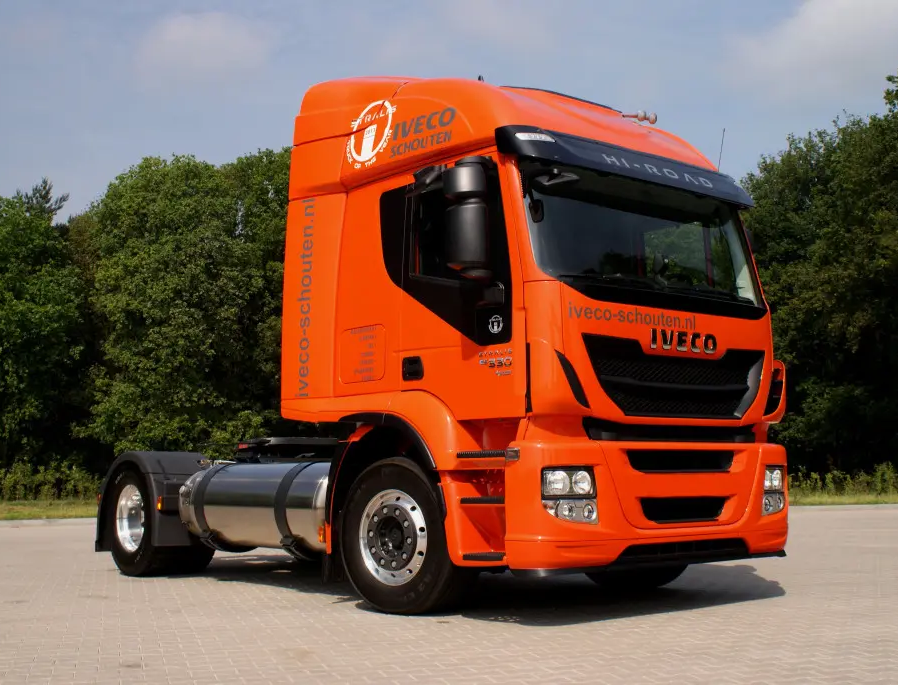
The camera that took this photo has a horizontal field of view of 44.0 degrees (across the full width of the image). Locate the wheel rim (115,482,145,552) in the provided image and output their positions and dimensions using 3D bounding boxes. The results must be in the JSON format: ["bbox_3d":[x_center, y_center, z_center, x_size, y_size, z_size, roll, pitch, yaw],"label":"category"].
[{"bbox_3d":[-2.761,1.587,10.017,0.240,0.600,0.600,6,-9,-40],"label":"wheel rim"}]

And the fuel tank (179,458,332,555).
[{"bbox_3d":[-1.303,1.272,8.620,0.670,0.670,2.200,6,-9,-40],"label":"fuel tank"}]

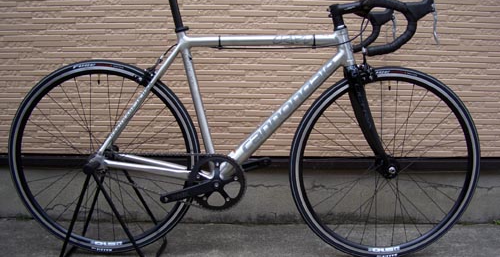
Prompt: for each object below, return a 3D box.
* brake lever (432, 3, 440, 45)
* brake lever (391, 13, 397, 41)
[{"bbox_3d":[0.533,-0.298,1.450,0.024,0.122,0.017,-7,8,1],"label":"brake lever"},{"bbox_3d":[0.528,-0.360,1.843,0.024,0.120,0.017,-7,8,1],"label":"brake lever"}]

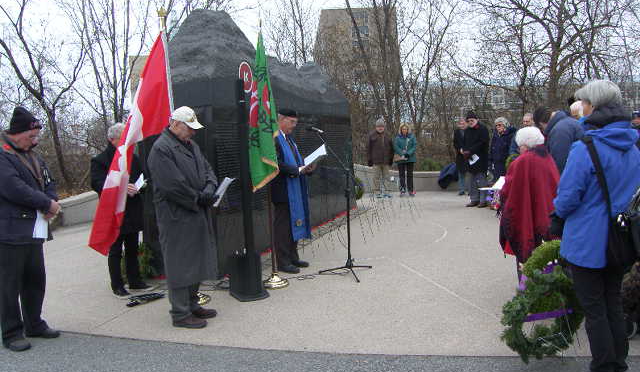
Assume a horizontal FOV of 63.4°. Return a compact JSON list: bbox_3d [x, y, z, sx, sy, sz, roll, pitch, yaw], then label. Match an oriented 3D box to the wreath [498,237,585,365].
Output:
[{"bbox_3d":[1.514,0.790,3.540,0.530,0.740,0.300,-4,7,-20],"label":"wreath"}]

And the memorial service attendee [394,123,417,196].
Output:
[{"bbox_3d":[1.872,-0.564,11.418,0.500,1.630,0.340,-1,6,6],"label":"memorial service attendee"}]

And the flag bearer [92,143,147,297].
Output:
[{"bbox_3d":[-1.922,0.193,5.066,0.420,1.660,0.540,3,7,38],"label":"flag bearer"}]

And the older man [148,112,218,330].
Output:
[{"bbox_3d":[-1.064,0.246,4.103,0.430,1.700,0.520,1,7,23],"label":"older man"}]

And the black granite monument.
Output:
[{"bbox_3d":[-0.679,-0.703,7.580,0.900,2.780,4.850,1,7,22],"label":"black granite monument"}]

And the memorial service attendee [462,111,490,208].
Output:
[{"bbox_3d":[2.888,-0.513,9.614,0.540,1.760,0.400,4,8,37],"label":"memorial service attendee"}]

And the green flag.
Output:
[{"bbox_3d":[-0.536,-0.707,4.911,0.300,1.530,0.220,-2,6,-6],"label":"green flag"}]

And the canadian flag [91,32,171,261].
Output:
[{"bbox_3d":[-1.634,-0.366,4.463,0.720,1.900,0.300,-1,7,3],"label":"canadian flag"}]

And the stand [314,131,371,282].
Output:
[{"bbox_3d":[0.256,0.197,5.296,0.600,1.460,0.540,-2,6,-3],"label":"stand"}]

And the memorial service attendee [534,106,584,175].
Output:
[{"bbox_3d":[2.620,-0.013,5.644,0.480,1.700,0.550,2,7,24],"label":"memorial service attendee"}]

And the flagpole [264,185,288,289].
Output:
[{"bbox_3d":[-0.501,-0.300,5.070,0.260,2.594,0.260,-3,6,0],"label":"flagpole"}]

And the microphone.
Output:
[{"bbox_3d":[-0.048,-0.602,5.517,0.185,0.050,0.050,17,8,4],"label":"microphone"}]

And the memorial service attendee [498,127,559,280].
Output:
[{"bbox_3d":[1.816,0.243,4.484,0.420,1.500,0.540,5,9,45],"label":"memorial service attendee"}]

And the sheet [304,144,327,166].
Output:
[{"bbox_3d":[-0.047,-0.317,5.380,0.280,0.020,0.216,-34,28,-3],"label":"sheet"}]

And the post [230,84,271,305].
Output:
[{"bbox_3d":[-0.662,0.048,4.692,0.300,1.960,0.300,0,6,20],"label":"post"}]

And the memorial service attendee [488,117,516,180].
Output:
[{"bbox_3d":[3.199,-0.364,9.018,0.380,1.630,0.500,-7,8,-40],"label":"memorial service attendee"}]

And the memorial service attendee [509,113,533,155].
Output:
[{"bbox_3d":[3.379,-0.334,8.415,0.520,1.680,0.380,2,7,37],"label":"memorial service attendee"}]

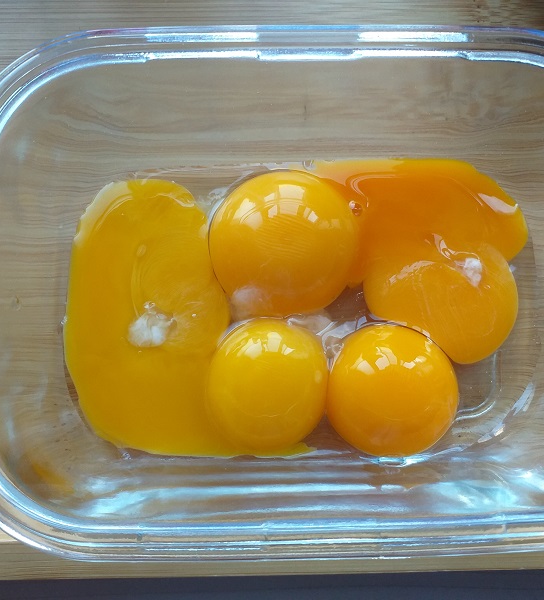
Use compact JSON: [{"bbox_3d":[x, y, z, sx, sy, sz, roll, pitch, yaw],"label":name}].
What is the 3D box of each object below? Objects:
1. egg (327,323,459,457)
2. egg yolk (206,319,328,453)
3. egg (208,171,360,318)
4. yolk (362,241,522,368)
[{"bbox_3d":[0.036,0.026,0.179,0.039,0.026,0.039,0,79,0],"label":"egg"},{"bbox_3d":[-0.001,0.025,0.180,0.038,0.025,0.038,0,79,0],"label":"egg yolk"},{"bbox_3d":[0.004,-0.018,0.190,0.048,0.022,0.048,0,79,0],"label":"egg"},{"bbox_3d":[0.053,0.000,0.189,0.049,0.016,0.040,0,79,0],"label":"yolk"}]

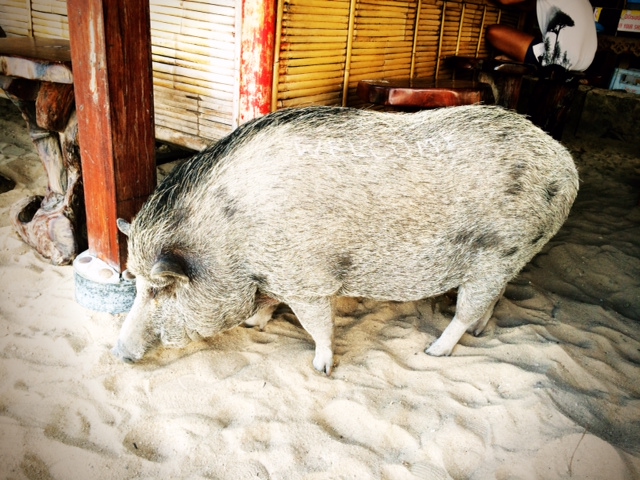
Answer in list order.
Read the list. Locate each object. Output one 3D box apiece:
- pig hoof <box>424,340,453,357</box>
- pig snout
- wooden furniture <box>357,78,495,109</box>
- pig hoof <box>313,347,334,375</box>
[{"bbox_3d":[0.341,0.311,1.584,0.066,0.036,0.045,-1,22,-14],"label":"pig hoof"},{"bbox_3d":[-0.487,0.287,1.395,0.060,0.045,0.068,32,-11,-23],"label":"pig snout"},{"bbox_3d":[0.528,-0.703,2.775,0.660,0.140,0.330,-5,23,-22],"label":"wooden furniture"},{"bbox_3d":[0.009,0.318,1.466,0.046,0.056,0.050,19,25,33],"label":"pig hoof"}]

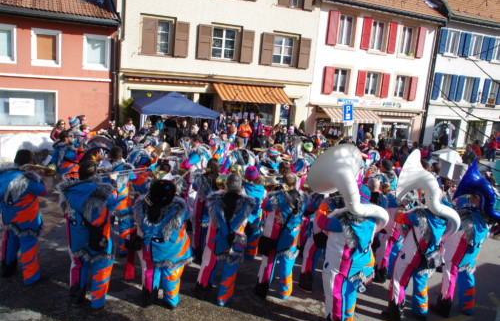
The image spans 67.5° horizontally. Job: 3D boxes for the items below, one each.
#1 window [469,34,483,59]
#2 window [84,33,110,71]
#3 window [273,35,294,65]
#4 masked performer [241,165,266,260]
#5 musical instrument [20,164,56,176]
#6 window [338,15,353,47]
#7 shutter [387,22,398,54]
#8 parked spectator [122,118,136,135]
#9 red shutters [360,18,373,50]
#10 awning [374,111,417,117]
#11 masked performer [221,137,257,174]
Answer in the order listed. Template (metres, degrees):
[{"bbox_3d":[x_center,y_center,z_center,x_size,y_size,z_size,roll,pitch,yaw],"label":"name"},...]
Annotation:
[{"bbox_3d":[13.139,-6.577,21.777,0.912,1.330,0.150,1,11,-20],"label":"window"},{"bbox_3d":[-6.204,-4.352,15.153,0.993,1.358,0.160,1,11,-20],"label":"window"},{"bbox_3d":[1.549,-5.125,17.653,1.025,1.363,0.120,1,9,-20],"label":"window"},{"bbox_3d":[0.070,0.842,6.230,0.520,1.630,0.440,6,9,10],"label":"masked performer"},{"bbox_3d":[-2.911,0.124,5.150,0.530,0.170,0.150,6,5,-38],"label":"musical instrument"},{"bbox_3d":[5.282,-7.118,20.566,0.908,1.534,0.120,0,10,-25],"label":"window"},{"bbox_3d":[8.319,-7.106,21.796,0.564,1.692,0.060,0,10,-25],"label":"shutter"},{"bbox_3d":[-4.330,-0.655,13.426,0.500,1.700,0.350,2,9,-15],"label":"parked spectator"},{"bbox_3d":[6.357,-6.834,20.227,0.565,1.635,0.060,1,9,-21],"label":"red shutters"},{"bbox_3d":[8.673,-2.677,22.046,3.000,0.330,0.350,0,13,-22],"label":"awning"},{"bbox_3d":[-0.307,0.332,8.935,0.700,1.770,0.500,1,9,-21],"label":"masked performer"}]

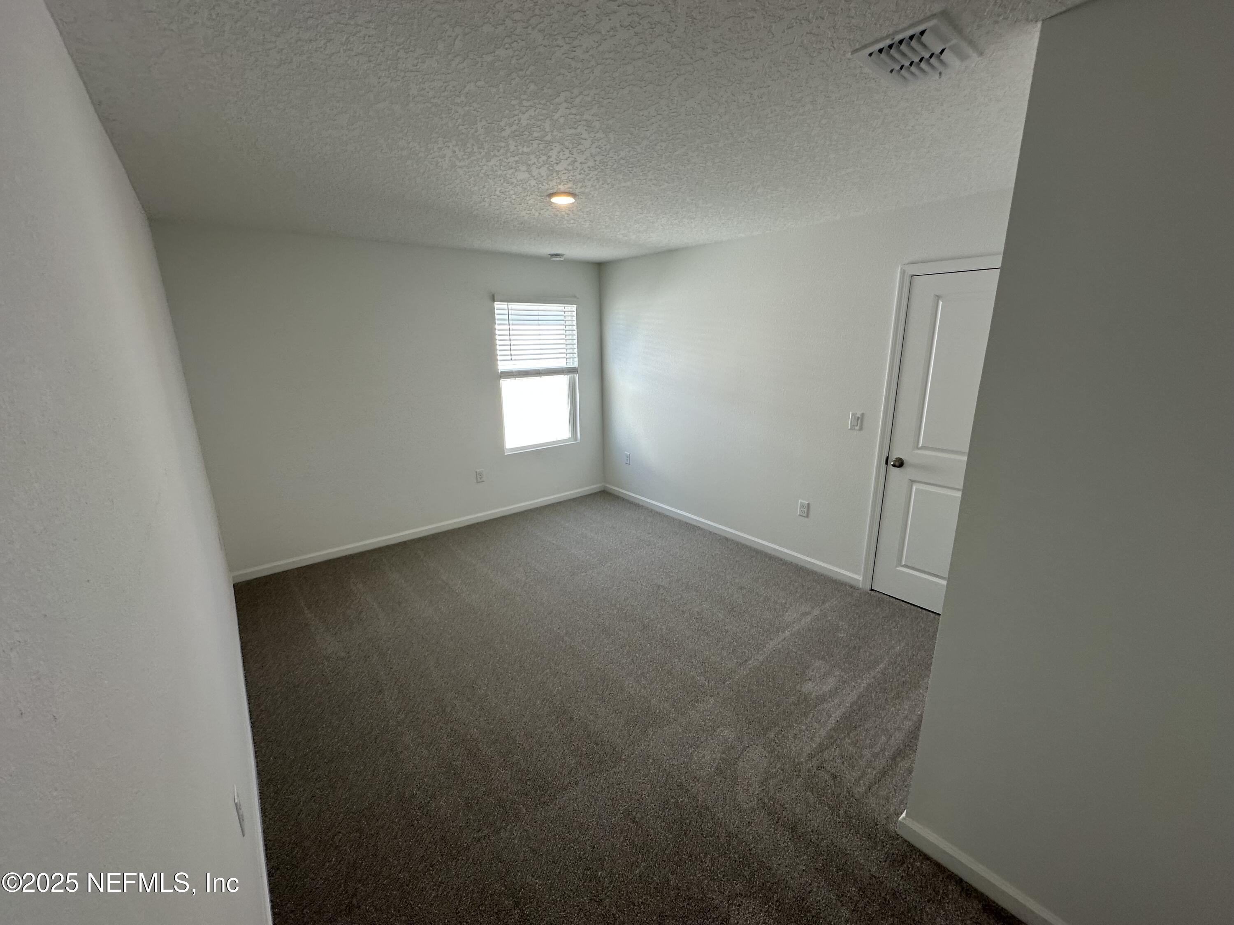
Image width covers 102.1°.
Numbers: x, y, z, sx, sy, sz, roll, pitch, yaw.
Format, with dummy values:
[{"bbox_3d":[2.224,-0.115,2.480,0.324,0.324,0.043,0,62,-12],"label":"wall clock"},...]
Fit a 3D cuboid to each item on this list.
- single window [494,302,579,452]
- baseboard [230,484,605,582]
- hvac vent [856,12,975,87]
[{"bbox_3d":[-0.779,-0.852,4.956,0.874,1.441,0.100,-12,18,-37],"label":"single window"},{"bbox_3d":[-1.478,0.570,4.670,3.412,0.080,0.016,-12,18,-37],"label":"baseboard"},{"bbox_3d":[0.798,-1.068,1.316,0.304,0.022,0.197,-12,18,-37],"label":"hvac vent"}]

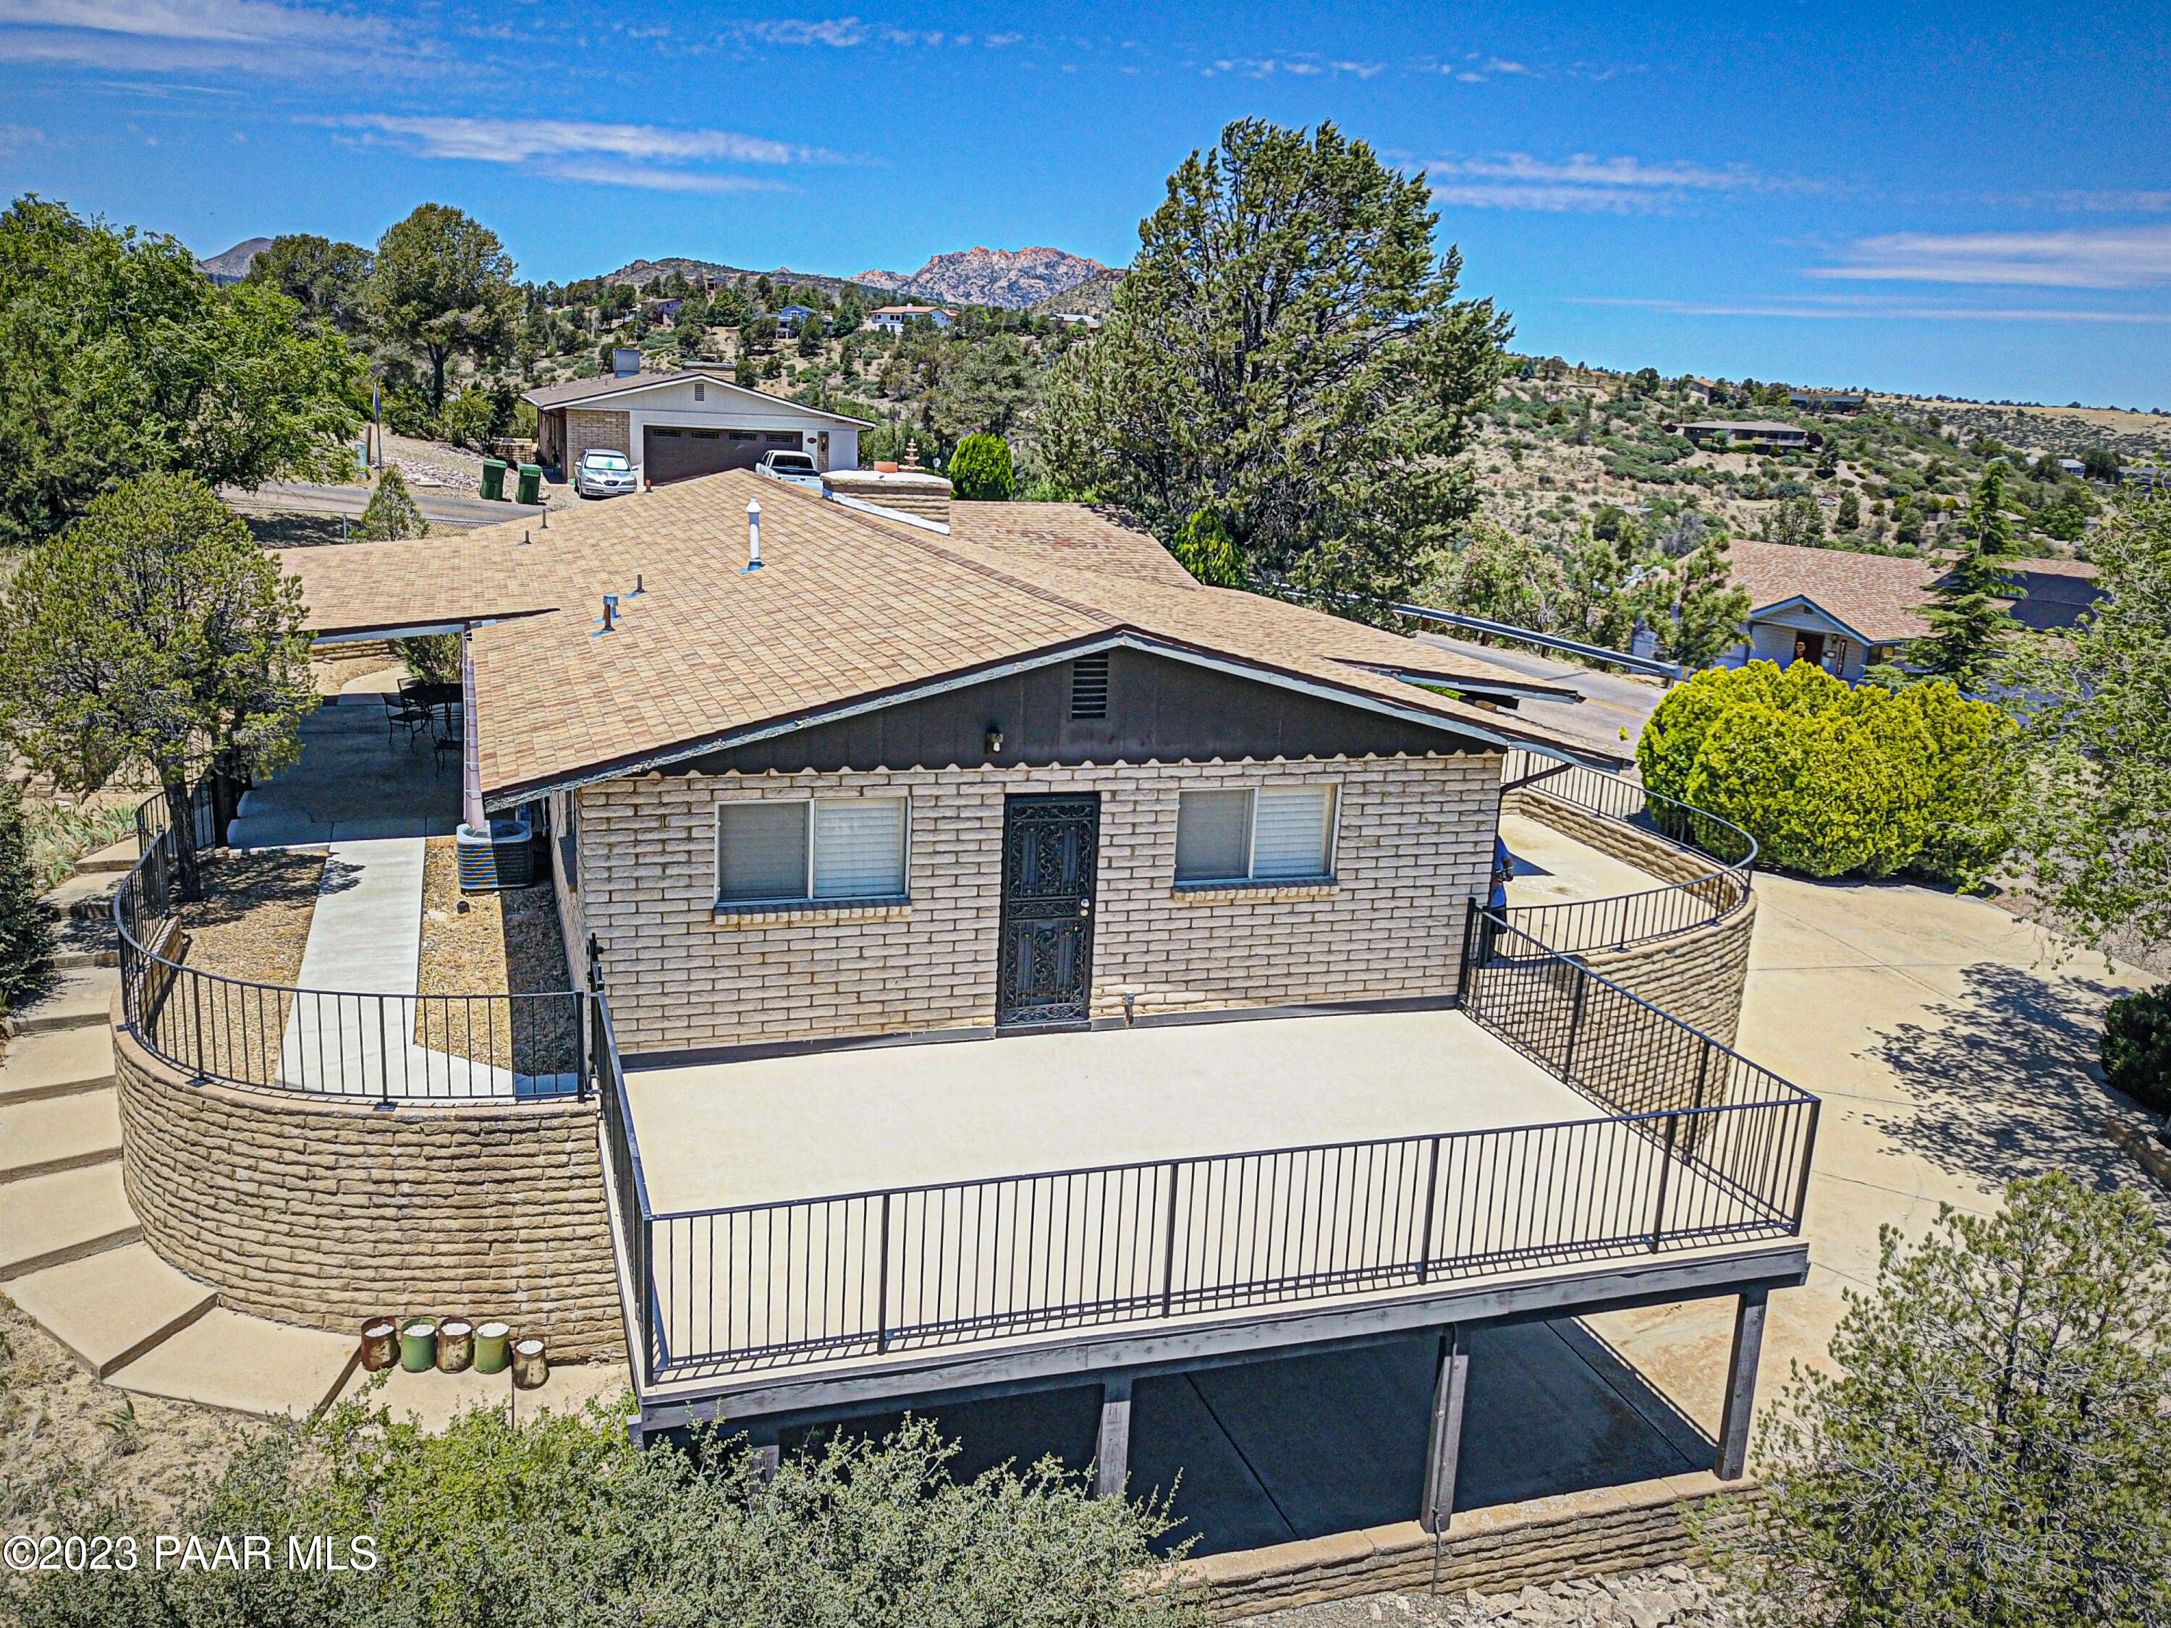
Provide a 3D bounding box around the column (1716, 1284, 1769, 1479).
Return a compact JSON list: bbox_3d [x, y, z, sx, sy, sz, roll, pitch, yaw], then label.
[{"bbox_3d":[4.870,4.235,12.120,0.185,1.580,0.120,-2,15,-18],"label":"column"}]

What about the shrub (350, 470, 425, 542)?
[{"bbox_3d":[-14.500,-6.414,34.000,1.500,1.650,1.500,3,14,0],"label":"shrub"}]

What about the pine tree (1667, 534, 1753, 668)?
[{"bbox_3d":[16.628,-5.520,43.500,2.500,4.000,2.400,8,15,20],"label":"pine tree"}]

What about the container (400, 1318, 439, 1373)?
[{"bbox_3d":[-5.030,4.020,12.330,0.237,0.327,0.237,-2,15,-18],"label":"container"}]

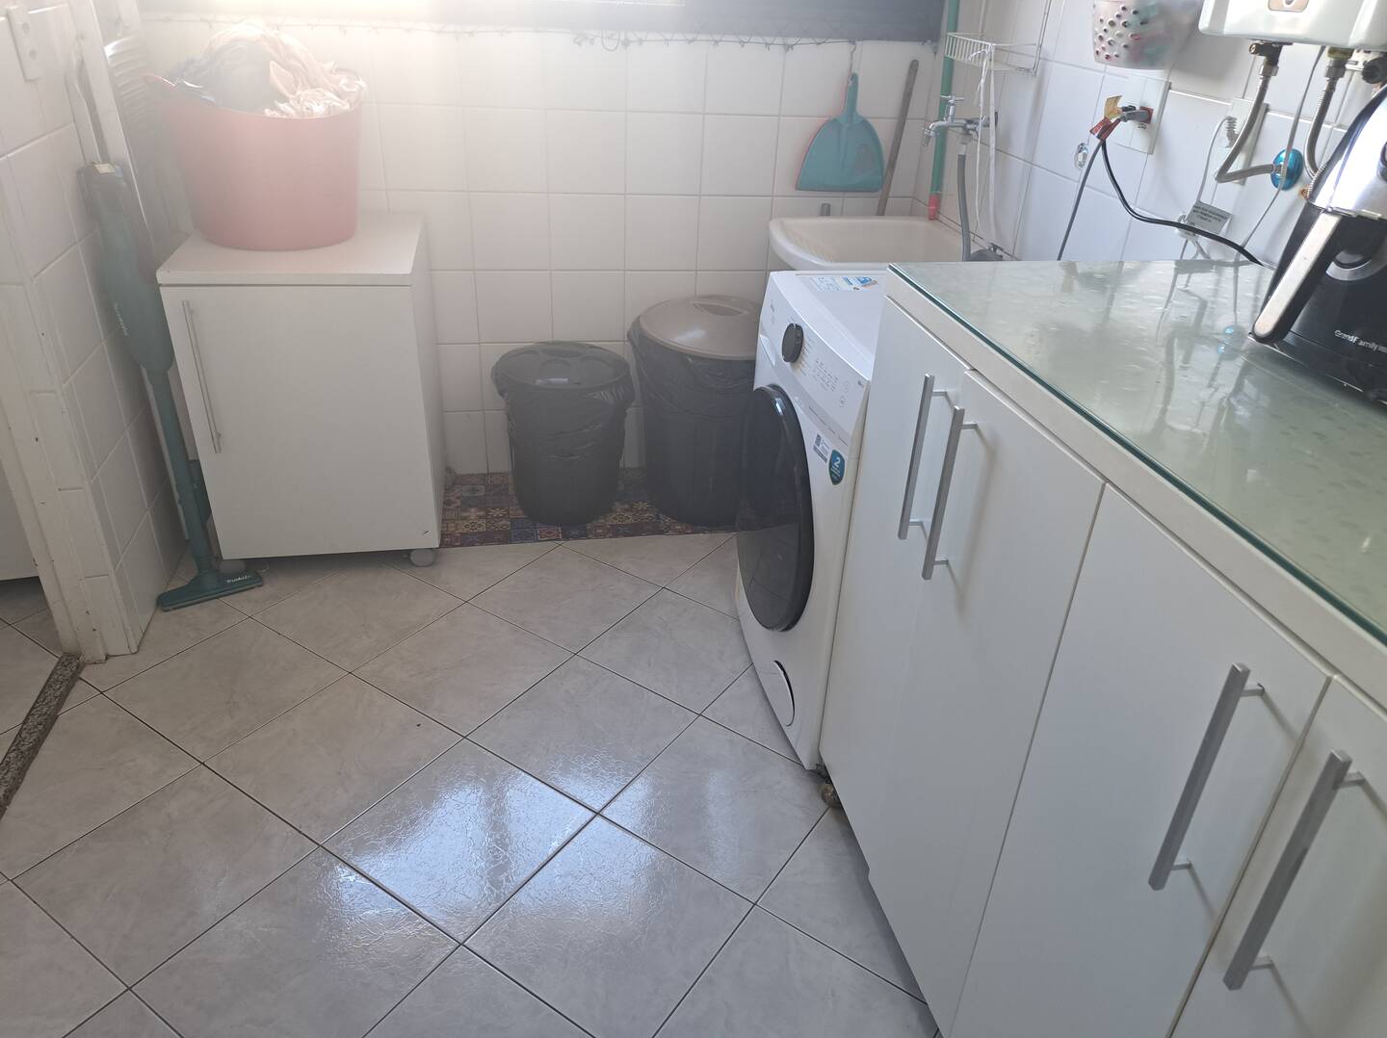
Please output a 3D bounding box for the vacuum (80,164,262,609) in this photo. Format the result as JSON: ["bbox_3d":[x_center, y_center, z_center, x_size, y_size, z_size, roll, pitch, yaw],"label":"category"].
[{"bbox_3d":[-1.151,-0.256,2.073,0.230,0.950,0.140,-13,26,-26],"label":"vacuum"}]

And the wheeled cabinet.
[{"bbox_3d":[-0.895,-0.332,2.356,0.490,0.690,0.515,-3,30,-11],"label":"wheeled cabinet"}]

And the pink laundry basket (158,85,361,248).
[{"bbox_3d":[-0.966,-0.803,2.203,0.410,0.290,0.390,-3,30,-11],"label":"pink laundry basket"}]

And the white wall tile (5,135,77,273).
[{"bbox_3d":[-1.199,-0.585,1.770,0.010,0.200,0.200,-3,30,-11],"label":"white wall tile"}]

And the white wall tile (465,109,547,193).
[{"bbox_3d":[-0.476,-0.942,2.462,0.202,0.202,0.010,-3,30,-11],"label":"white wall tile"}]

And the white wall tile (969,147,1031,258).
[{"bbox_3d":[0.713,-0.738,2.219,0.010,0.202,0.202,-3,30,-10],"label":"white wall tile"}]

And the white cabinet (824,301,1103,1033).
[{"bbox_3d":[0.579,0.188,1.390,0.590,0.870,0.575,-3,30,-10],"label":"white cabinet"}]

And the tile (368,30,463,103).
[{"bbox_3d":[-0.667,-1.112,2.328,0.202,0.202,0.010,-3,30,-10],"label":"tile"}]

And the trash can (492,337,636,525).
[{"bbox_3d":[-0.359,-0.234,2.660,0.365,0.418,0.360,-3,30,-11],"label":"trash can"}]

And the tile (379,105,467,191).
[{"bbox_3d":[-0.670,-0.922,2.400,0.200,0.200,0.010,-3,30,-11],"label":"tile"}]

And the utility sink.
[{"bbox_3d":[0.445,-0.536,2.423,0.475,0.360,0.490,-3,30,-10],"label":"utility sink"}]

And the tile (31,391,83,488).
[{"bbox_3d":[-1.196,-0.147,1.811,0.046,0.202,0.010,-3,30,-11],"label":"tile"}]

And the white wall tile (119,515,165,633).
[{"bbox_3d":[-1.227,0.121,2.147,0.010,0.202,0.200,-3,30,-11],"label":"white wall tile"}]

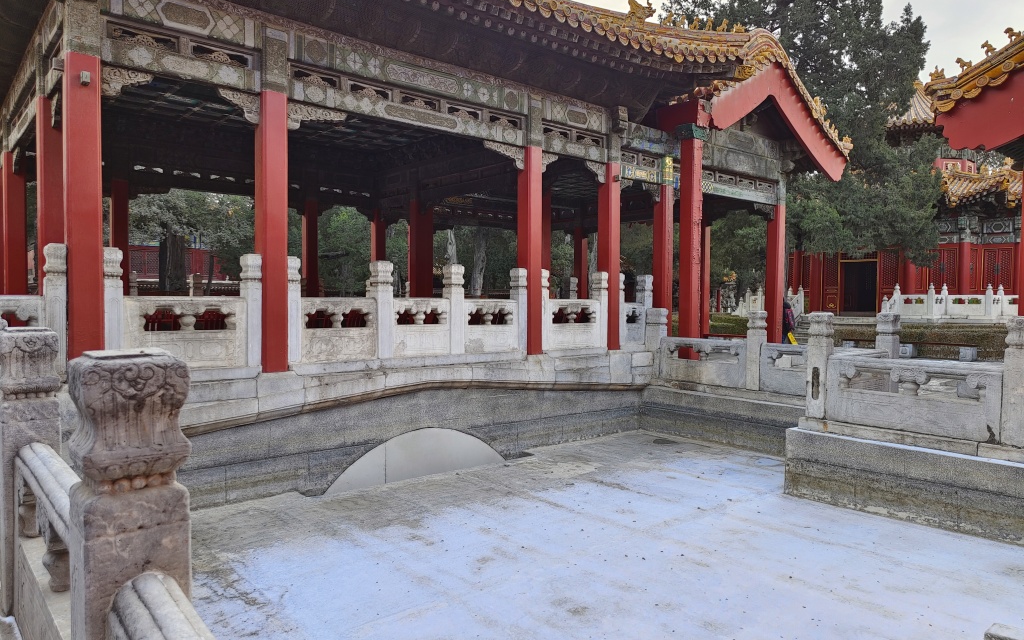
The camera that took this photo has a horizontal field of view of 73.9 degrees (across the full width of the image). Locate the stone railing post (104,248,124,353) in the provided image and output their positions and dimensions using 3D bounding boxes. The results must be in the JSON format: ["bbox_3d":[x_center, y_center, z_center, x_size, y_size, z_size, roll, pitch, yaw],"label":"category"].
[{"bbox_3d":[-4.122,-0.071,7.001,0.195,1.305,0.235,-1,2,-41],"label":"stone railing post"}]

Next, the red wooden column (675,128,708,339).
[{"bbox_3d":[3.088,-1.143,11.733,0.304,4.340,0.285,-1,3,-41],"label":"red wooden column"}]

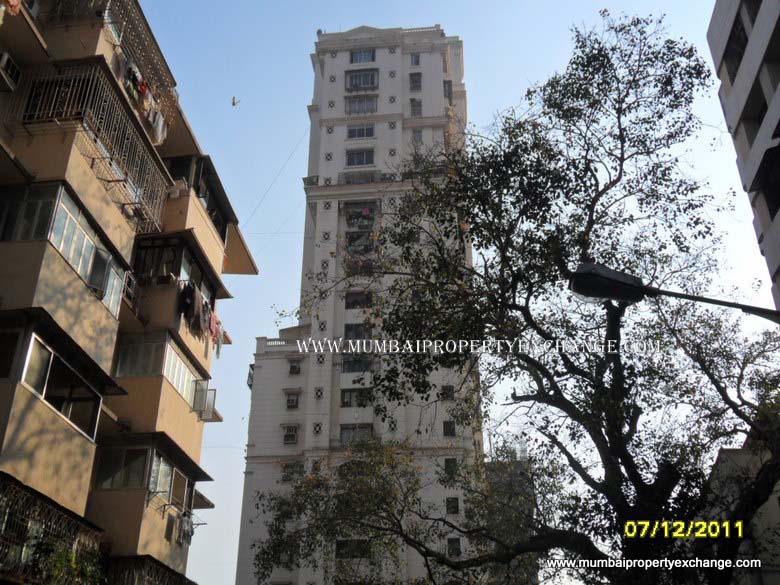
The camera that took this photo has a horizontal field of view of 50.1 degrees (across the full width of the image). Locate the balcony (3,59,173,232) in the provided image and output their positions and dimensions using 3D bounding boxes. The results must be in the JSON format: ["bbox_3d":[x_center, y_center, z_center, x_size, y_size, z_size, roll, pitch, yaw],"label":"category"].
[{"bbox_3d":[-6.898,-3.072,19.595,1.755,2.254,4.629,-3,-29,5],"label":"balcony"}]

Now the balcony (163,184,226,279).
[{"bbox_3d":[-6.461,-1.625,26.159,1.433,1.554,3.606,-3,-29,5],"label":"balcony"}]

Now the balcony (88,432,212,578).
[{"bbox_3d":[-6.342,5.743,22.042,1.755,2.978,4.146,-3,-29,5],"label":"balcony"}]

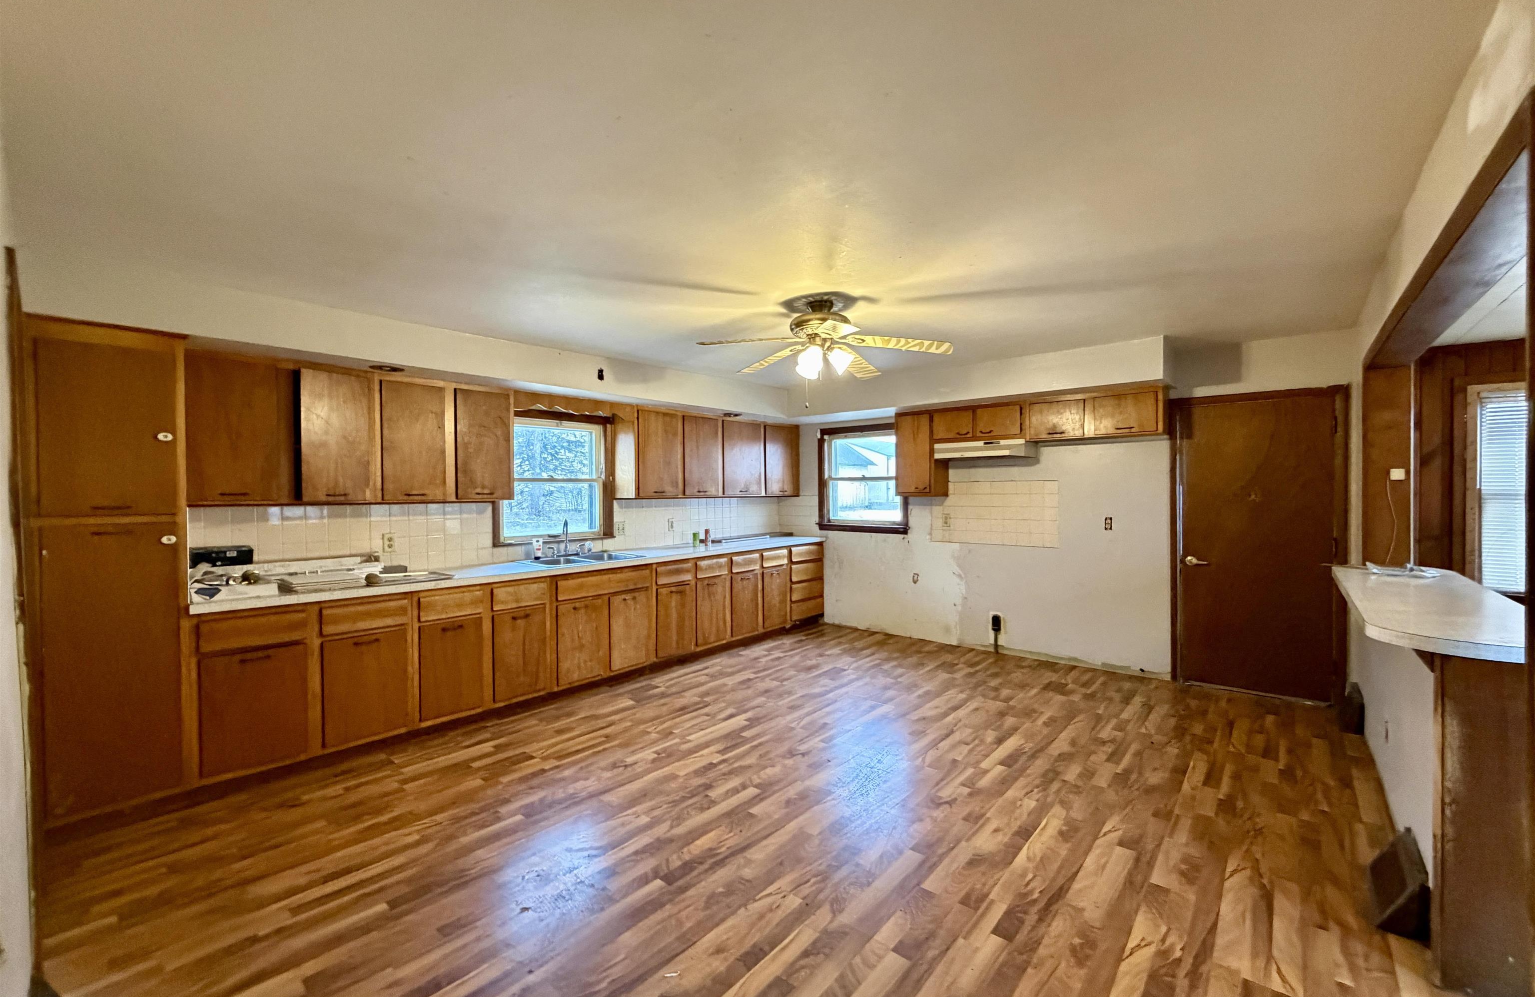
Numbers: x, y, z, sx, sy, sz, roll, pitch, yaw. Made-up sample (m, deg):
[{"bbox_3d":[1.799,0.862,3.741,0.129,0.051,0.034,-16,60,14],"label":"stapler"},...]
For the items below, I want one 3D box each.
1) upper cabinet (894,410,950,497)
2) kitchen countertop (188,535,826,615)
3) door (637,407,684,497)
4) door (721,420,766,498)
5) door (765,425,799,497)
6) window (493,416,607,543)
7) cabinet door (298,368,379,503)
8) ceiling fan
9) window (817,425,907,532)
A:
[{"bbox_3d":[1.405,-0.393,5.615,0.350,0.745,0.333,0,1,40],"label":"upper cabinet"},{"bbox_3d":[-1.201,0.470,4.799,0.641,0.048,4.895,0,1,40],"label":"kitchen countertop"},{"bbox_3d":[-0.936,-0.382,5.403,0.030,0.735,0.492,0,1,41],"label":"door"},{"bbox_3d":[-0.247,-0.393,6.200,0.030,0.738,0.576,0,1,41],"label":"door"},{"bbox_3d":[0.140,-0.402,6.647,0.030,0.745,0.517,0,1,41],"label":"door"},{"bbox_3d":[-1.630,-0.151,4.793,0.100,0.965,0.980,0,1,40],"label":"window"},{"bbox_3d":[-2.483,-0.356,3.565,0.030,0.742,0.369,0,1,31],"label":"cabinet door"},{"bbox_3d":[0.289,-0.869,3.340,1.300,0.410,1.300,0,1,40],"label":"ceiling fan"},{"bbox_3d":[0.934,-0.197,6.229,1.040,1.060,0.100,0,1,40],"label":"window"}]

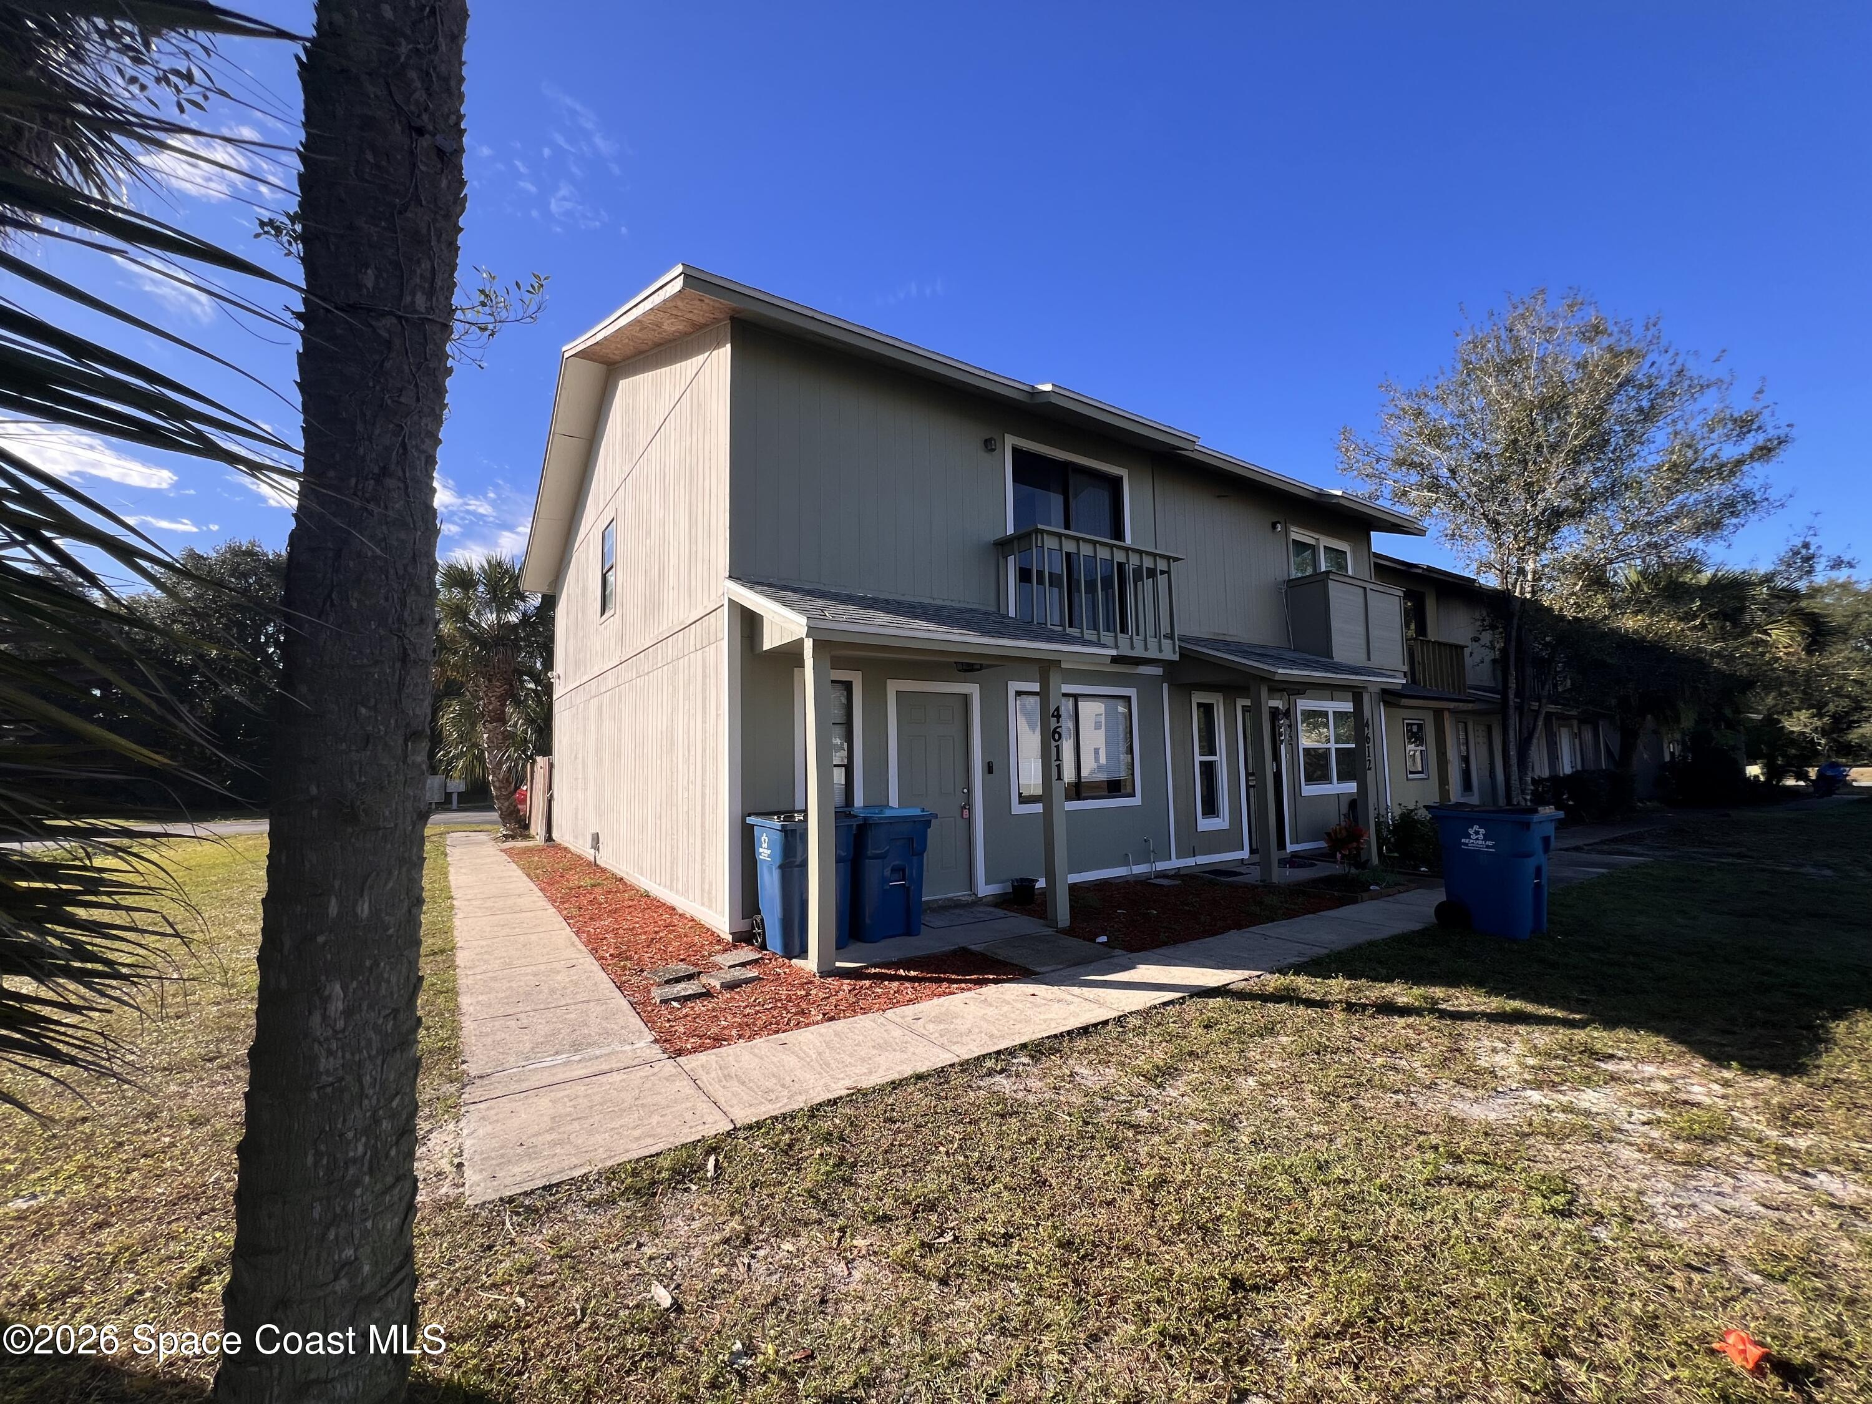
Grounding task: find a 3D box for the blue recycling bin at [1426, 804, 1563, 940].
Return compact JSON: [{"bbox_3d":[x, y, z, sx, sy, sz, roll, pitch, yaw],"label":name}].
[{"bbox_3d":[5.050,1.500,6.350,0.680,1.100,0.860,2,-6,-31],"label":"blue recycling bin"}]

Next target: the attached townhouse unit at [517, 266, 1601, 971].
[{"bbox_3d":[0.985,-1.258,13.207,14.000,7.750,11.000,2,-6,-35],"label":"attached townhouse unit"}]

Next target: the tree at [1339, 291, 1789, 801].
[{"bbox_3d":[11.200,-2.730,13.140,6.600,10.400,6.600,-5,-6,41],"label":"tree"}]

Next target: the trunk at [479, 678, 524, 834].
[{"bbox_3d":[-9.700,1.210,15.700,0.850,3.550,0.750,2,-6,-32],"label":"trunk"}]

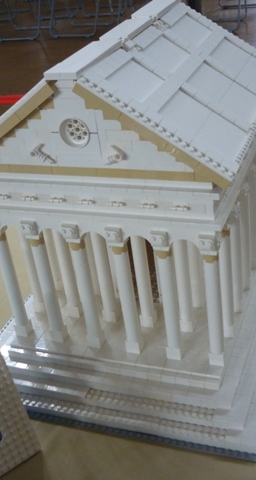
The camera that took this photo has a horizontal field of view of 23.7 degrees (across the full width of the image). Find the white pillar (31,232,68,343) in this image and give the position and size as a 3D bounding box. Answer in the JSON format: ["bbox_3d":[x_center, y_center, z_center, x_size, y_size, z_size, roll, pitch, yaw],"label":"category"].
[{"bbox_3d":[-0.090,0.056,0.691,0.017,0.140,0.017,4,32,22],"label":"white pillar"}]

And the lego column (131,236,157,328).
[{"bbox_3d":[0.017,0.039,0.694,0.017,0.140,0.017,4,32,22],"label":"lego column"}]

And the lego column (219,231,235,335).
[{"bbox_3d":[0.105,0.047,0.654,0.016,0.134,0.016,4,32,22],"label":"lego column"}]

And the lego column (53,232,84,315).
[{"bbox_3d":[-0.072,0.033,0.725,0.016,0.134,0.016,4,32,22],"label":"lego column"}]

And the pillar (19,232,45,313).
[{"bbox_3d":[-0.118,0.028,0.747,0.017,0.140,0.017,4,32,22],"label":"pillar"}]

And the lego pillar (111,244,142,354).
[{"bbox_3d":[-0.001,0.063,0.656,0.017,0.140,0.017,4,32,22],"label":"lego pillar"}]

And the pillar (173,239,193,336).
[{"bbox_3d":[0.061,0.043,0.672,0.016,0.134,0.016,4,32,22],"label":"pillar"}]

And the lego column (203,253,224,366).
[{"bbox_3d":[0.088,0.071,0.616,0.016,0.134,0.016,4,32,22],"label":"lego column"}]

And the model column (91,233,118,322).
[{"bbox_3d":[-0.028,0.036,0.707,0.016,0.134,0.016,4,32,22],"label":"model column"}]

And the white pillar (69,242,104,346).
[{"bbox_3d":[-0.045,0.060,0.673,0.017,0.140,0.017,4,32,22],"label":"white pillar"}]

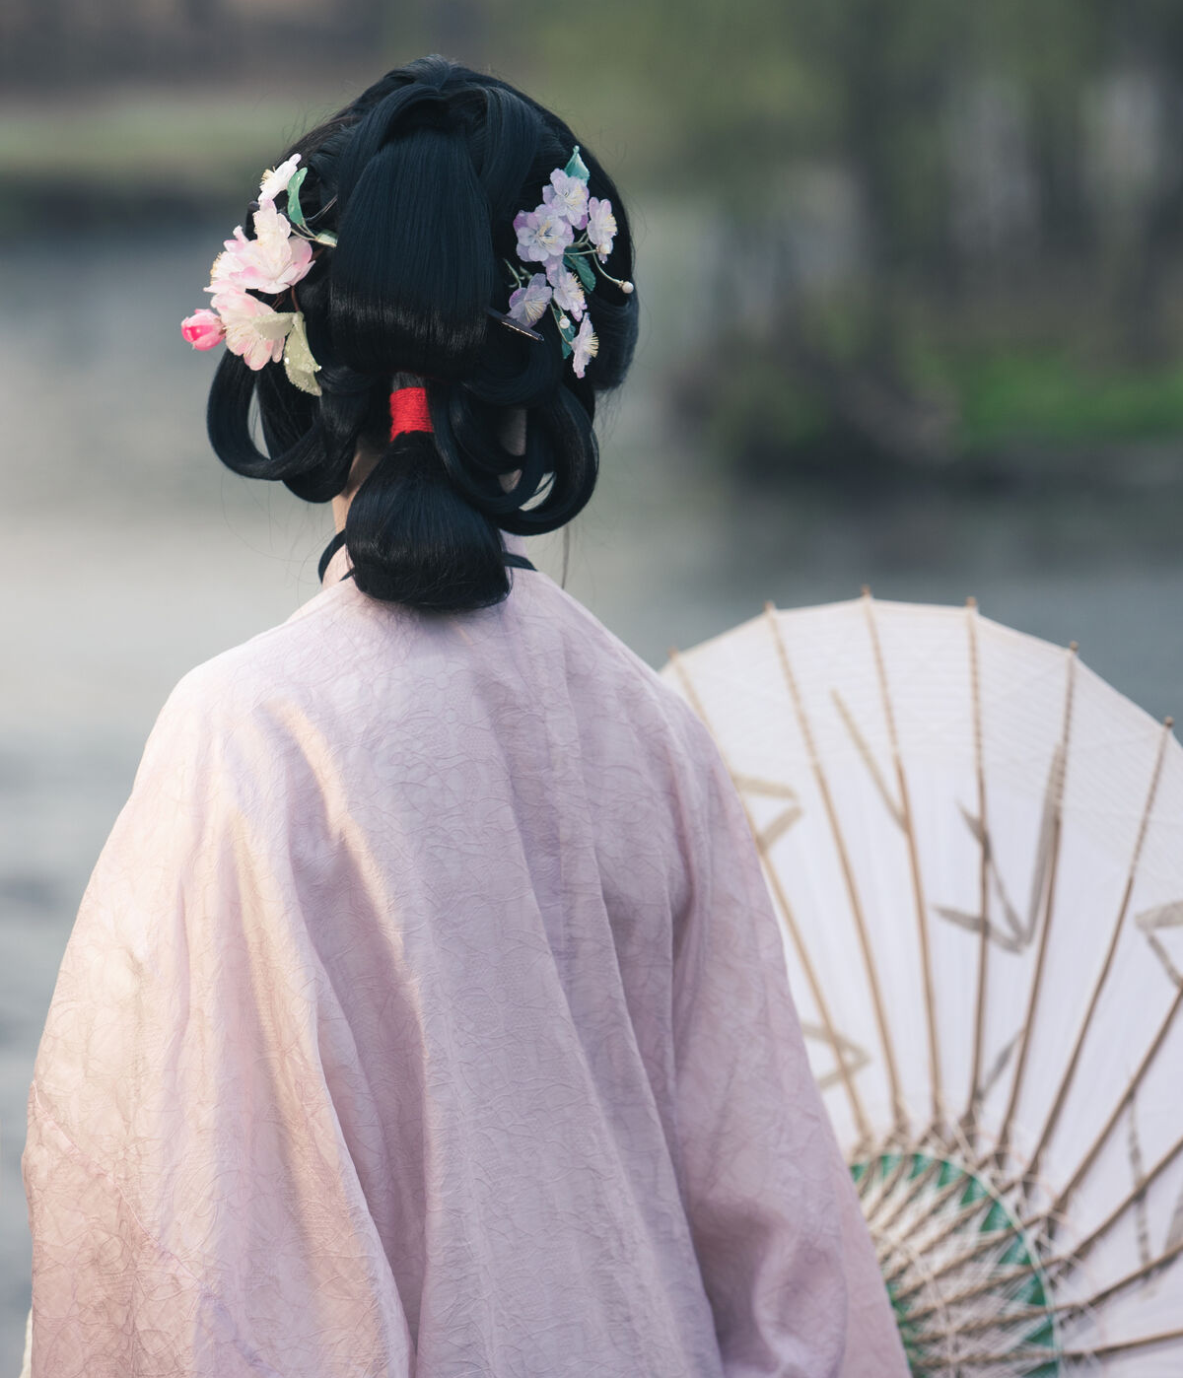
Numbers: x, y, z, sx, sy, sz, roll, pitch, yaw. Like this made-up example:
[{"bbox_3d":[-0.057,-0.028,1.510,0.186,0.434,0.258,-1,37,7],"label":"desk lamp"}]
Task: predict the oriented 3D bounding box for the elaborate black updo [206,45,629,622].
[{"bbox_3d":[-0.094,-0.197,3.870,0.235,0.300,0.250,1,5,13],"label":"elaborate black updo"}]

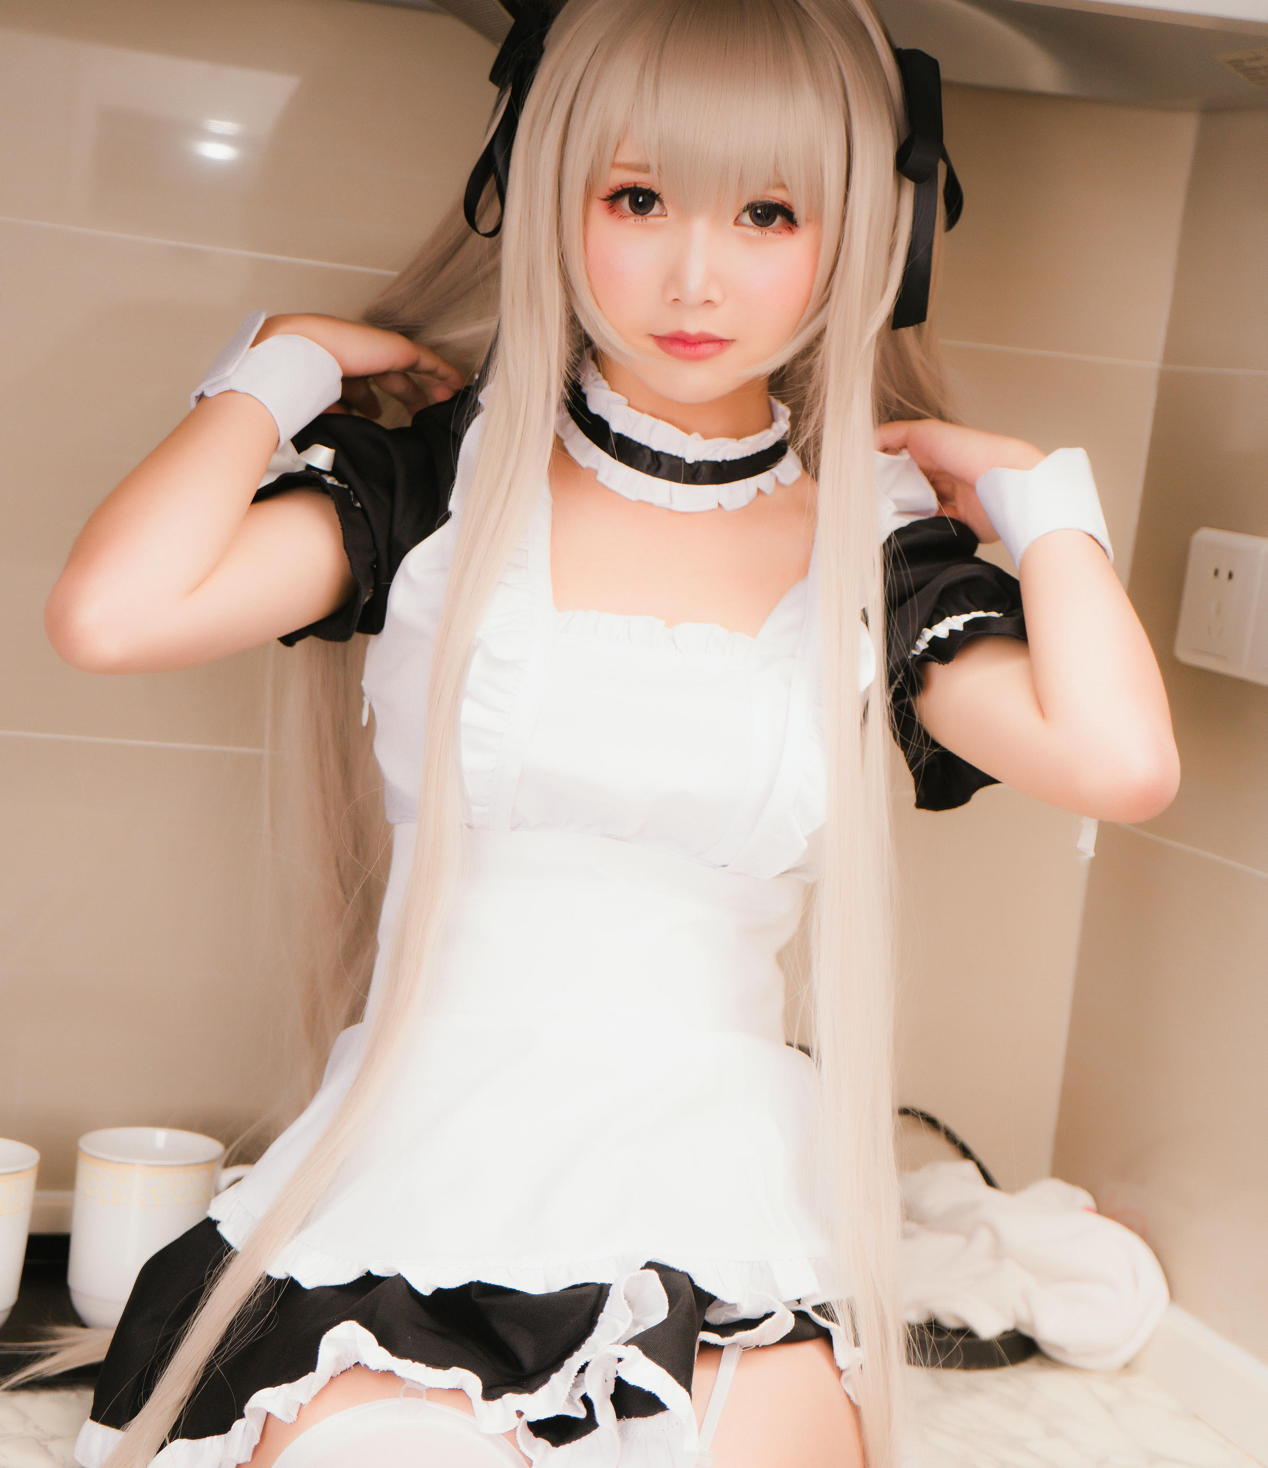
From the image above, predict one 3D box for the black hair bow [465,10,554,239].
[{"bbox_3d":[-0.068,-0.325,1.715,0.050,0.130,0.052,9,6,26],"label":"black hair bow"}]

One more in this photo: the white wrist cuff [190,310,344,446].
[{"bbox_3d":[-0.186,-0.181,1.640,0.066,0.060,0.057,16,42,27],"label":"white wrist cuff"}]

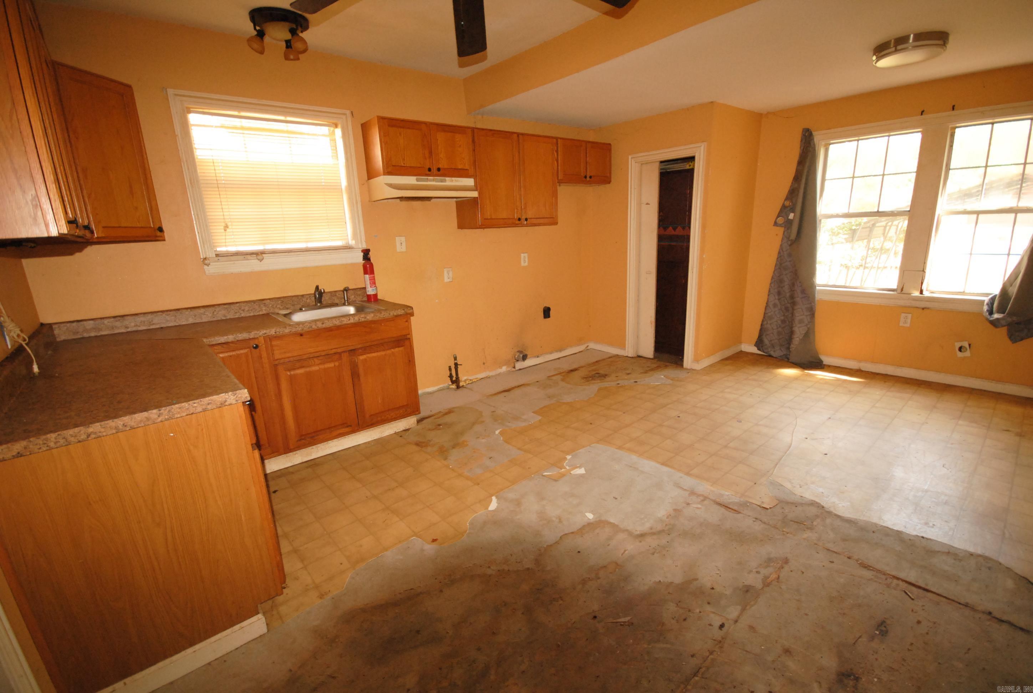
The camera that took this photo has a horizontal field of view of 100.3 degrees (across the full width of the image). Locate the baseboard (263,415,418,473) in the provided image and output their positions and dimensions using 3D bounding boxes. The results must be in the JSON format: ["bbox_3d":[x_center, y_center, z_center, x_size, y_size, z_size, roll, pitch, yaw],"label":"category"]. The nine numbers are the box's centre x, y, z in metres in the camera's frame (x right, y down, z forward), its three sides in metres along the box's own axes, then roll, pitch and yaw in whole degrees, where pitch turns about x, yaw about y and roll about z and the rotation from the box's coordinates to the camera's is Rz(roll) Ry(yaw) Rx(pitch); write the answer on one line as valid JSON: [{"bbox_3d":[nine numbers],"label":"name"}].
[{"bbox_3d":[-1.202,0.656,2.948,1.100,0.100,0.020,-14,18,-39],"label":"baseboard"}]

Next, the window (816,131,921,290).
[{"bbox_3d":[3.081,-1.172,3.904,0.100,1.320,0.700,-14,18,-39],"label":"window"}]

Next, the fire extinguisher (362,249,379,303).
[{"bbox_3d":[-1.155,-0.557,3.411,0.090,0.390,0.095,-14,18,-39],"label":"fire extinguisher"}]

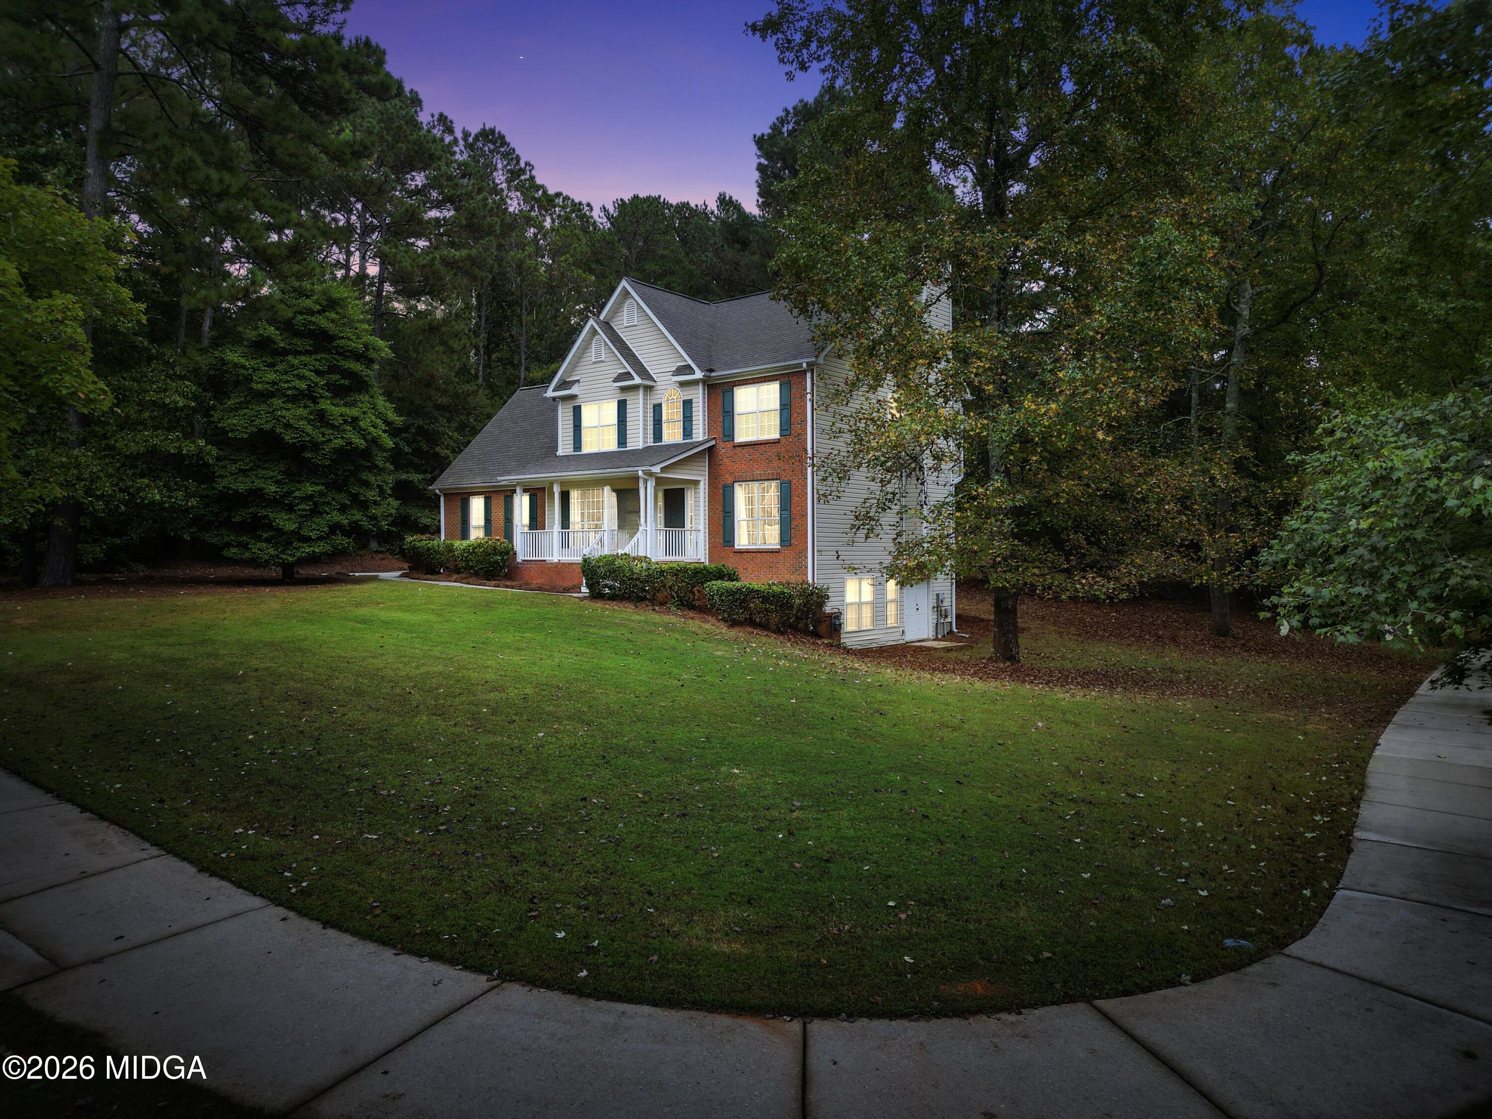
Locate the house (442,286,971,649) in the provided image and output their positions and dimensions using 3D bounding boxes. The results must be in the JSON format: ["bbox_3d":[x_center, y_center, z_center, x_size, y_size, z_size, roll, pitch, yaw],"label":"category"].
[{"bbox_3d":[-2.578,-3.248,35.791,17.450,11.650,11.200,0,0,38],"label":"house"}]

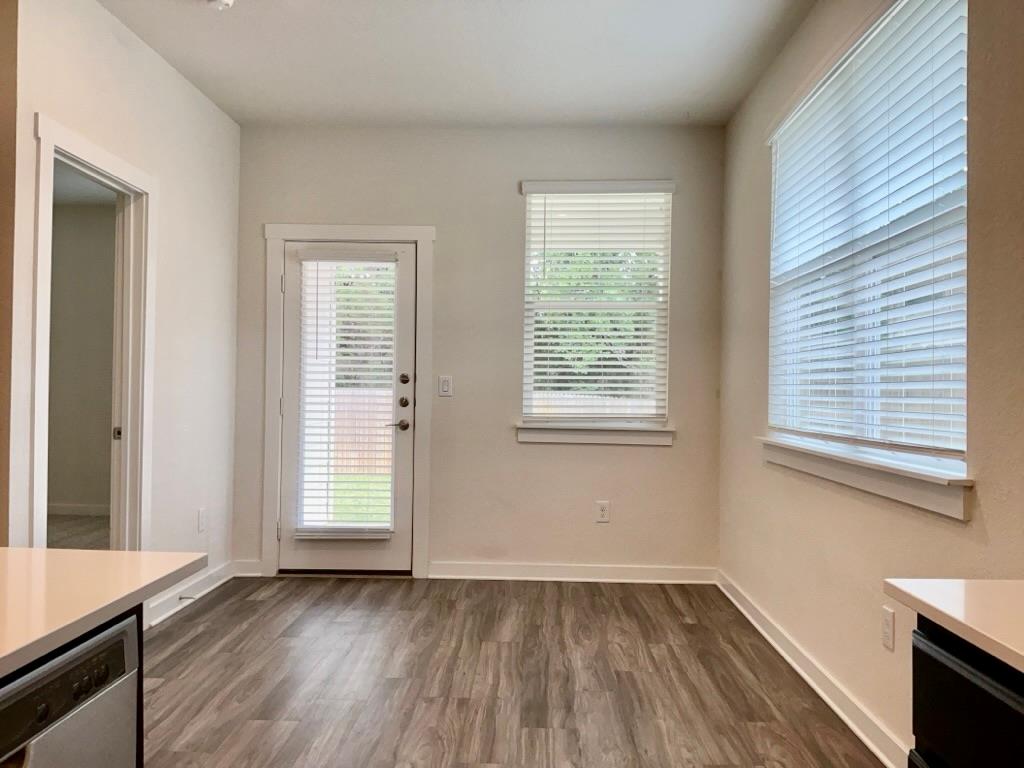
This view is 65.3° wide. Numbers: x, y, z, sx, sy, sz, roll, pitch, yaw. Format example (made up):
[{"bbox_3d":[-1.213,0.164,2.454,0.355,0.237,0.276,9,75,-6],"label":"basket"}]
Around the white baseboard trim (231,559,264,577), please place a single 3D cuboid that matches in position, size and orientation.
[{"bbox_3d":[-1.607,1.115,4.863,0.176,0.100,0.016,1,0,2],"label":"white baseboard trim"}]

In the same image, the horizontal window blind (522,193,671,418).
[{"bbox_3d":[0.507,-0.495,4.827,0.912,1.442,0.070,1,0,2],"label":"horizontal window blind"}]

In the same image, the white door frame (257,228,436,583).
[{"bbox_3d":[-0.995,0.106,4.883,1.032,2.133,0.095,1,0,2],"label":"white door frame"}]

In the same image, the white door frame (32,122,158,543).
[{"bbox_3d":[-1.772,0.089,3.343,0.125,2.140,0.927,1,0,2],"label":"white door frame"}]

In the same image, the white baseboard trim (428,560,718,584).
[{"bbox_3d":[0.371,1.138,4.803,1.753,0.100,0.016,1,0,2],"label":"white baseboard trim"}]

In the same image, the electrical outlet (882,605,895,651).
[{"bbox_3d":[1.177,0.771,2.507,0.011,0.126,0.080,1,0,2],"label":"electrical outlet"}]

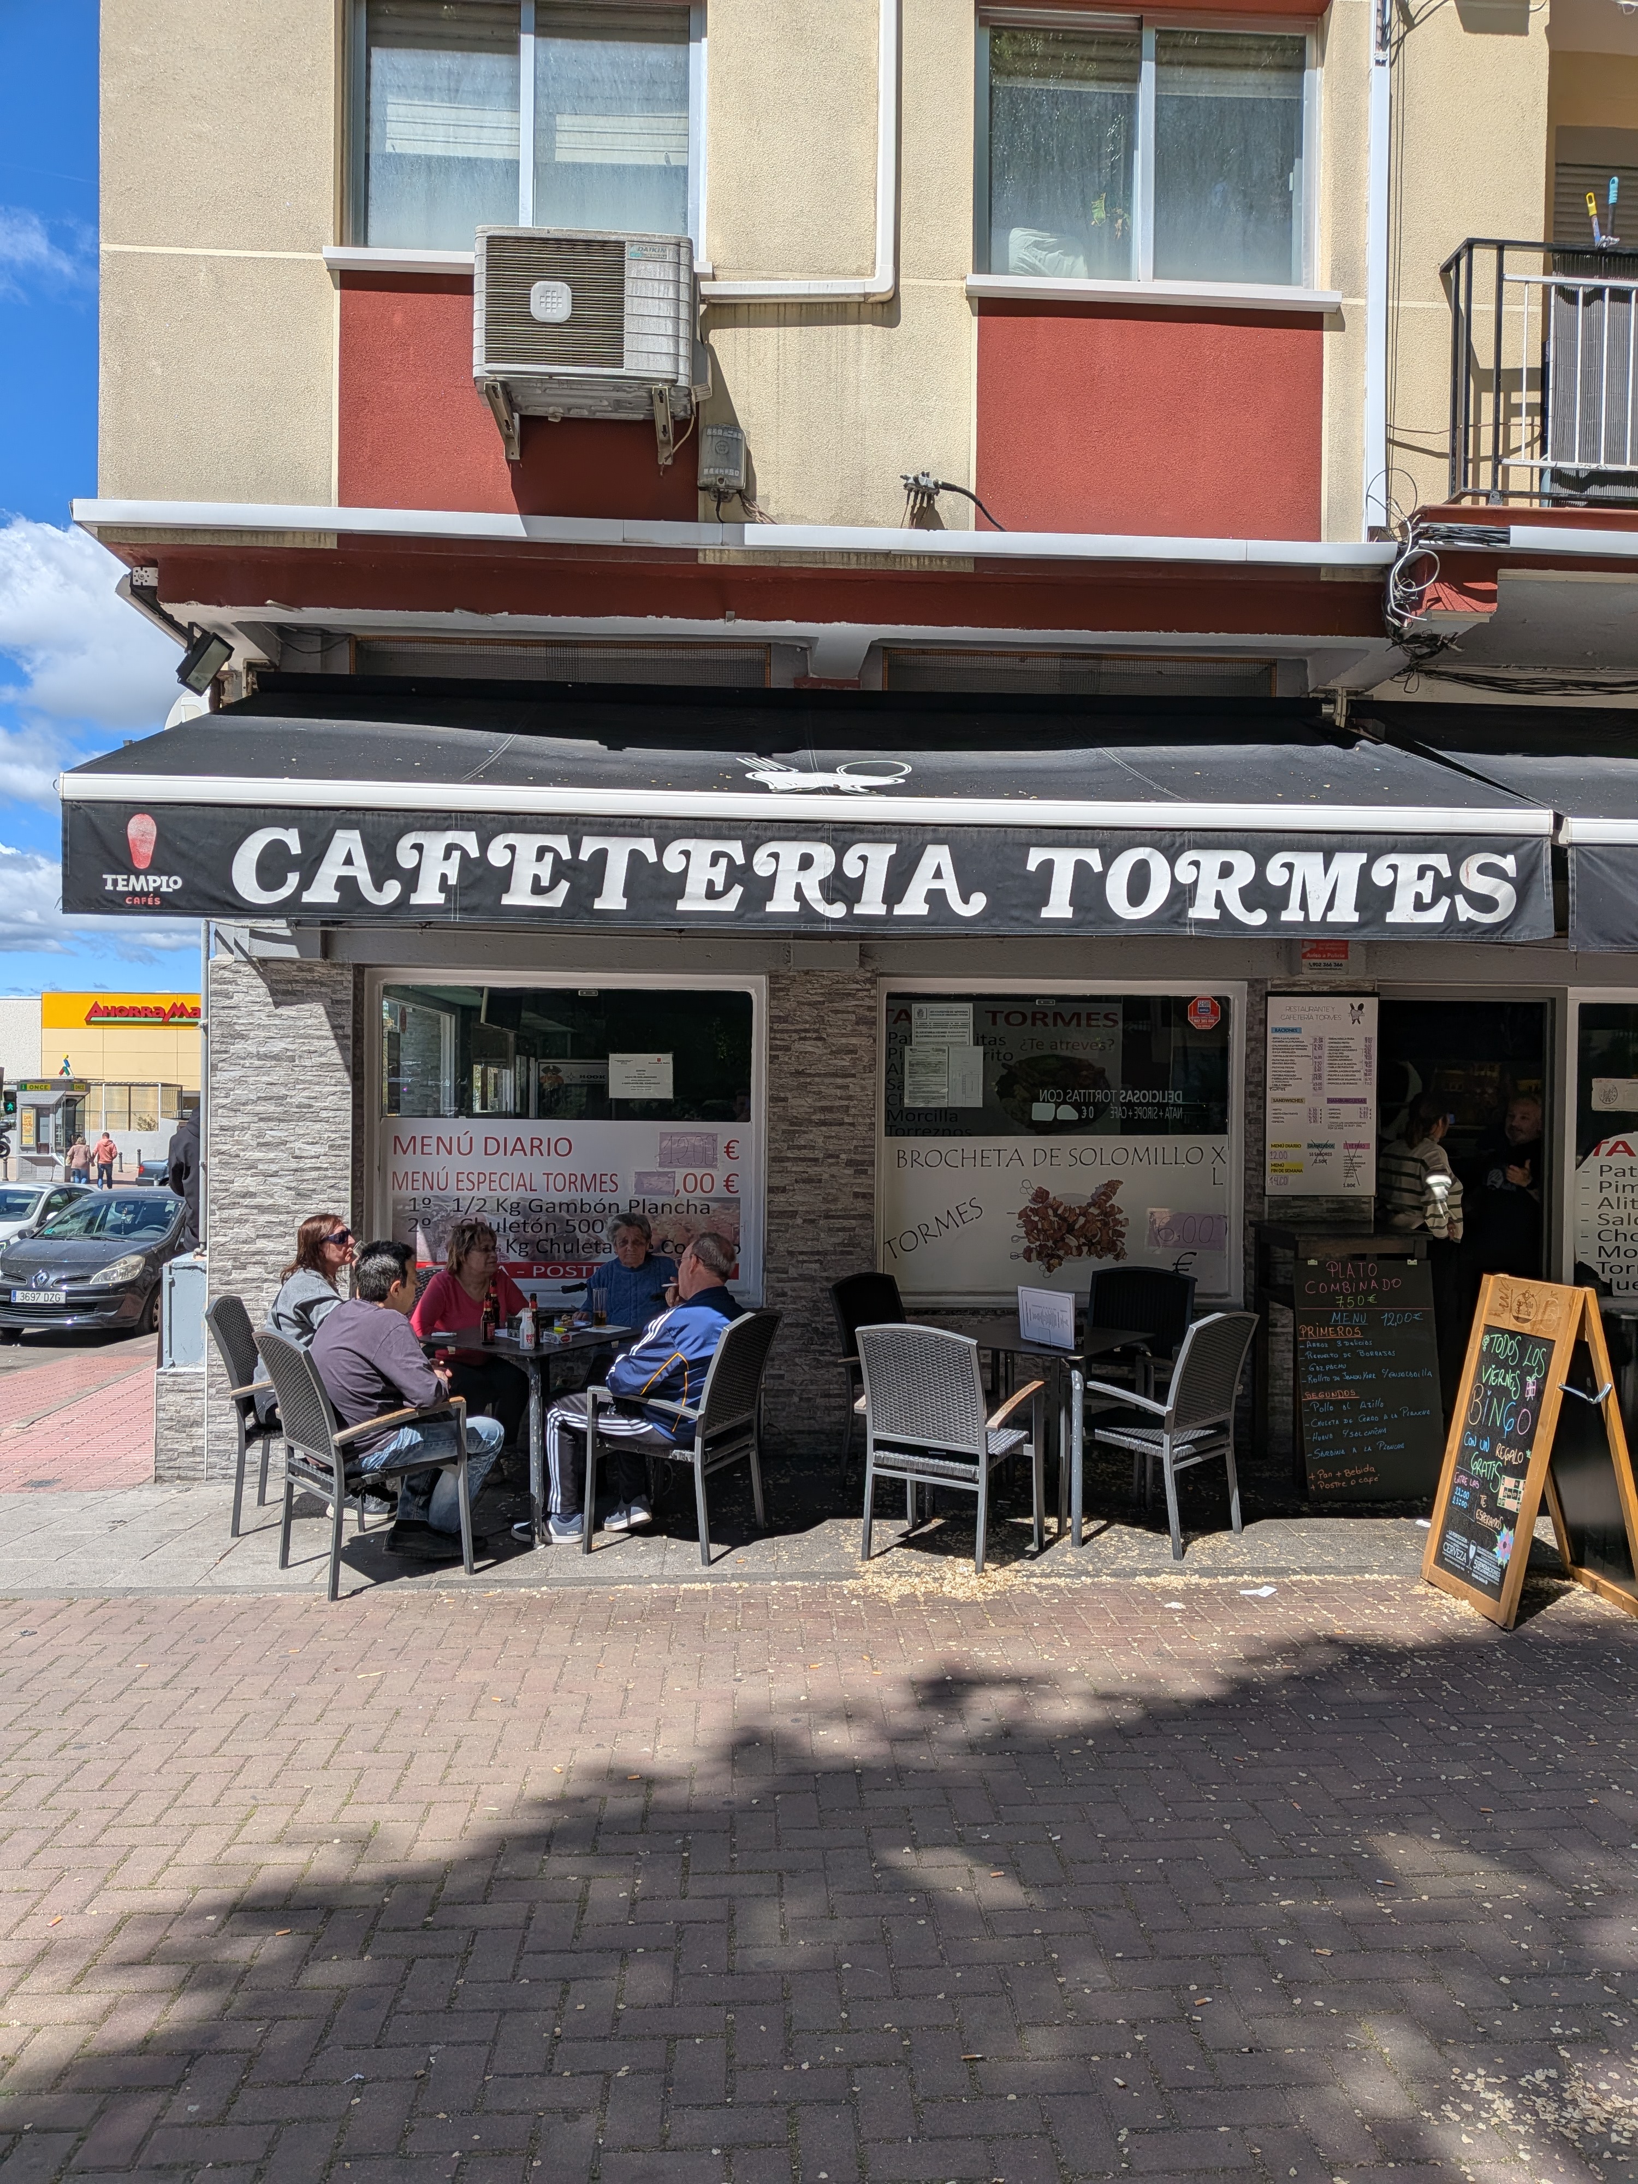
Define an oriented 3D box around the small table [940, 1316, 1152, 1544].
[{"bbox_3d":[0.895,1.351,6.145,0.660,0.720,0.660,1,1,33],"label":"small table"}]

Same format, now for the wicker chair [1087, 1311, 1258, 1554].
[{"bbox_3d":[1.347,1.277,5.889,0.575,0.880,0.585,0,1,-44],"label":"wicker chair"}]

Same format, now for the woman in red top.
[{"bbox_3d":[-1.451,1.117,6.262,0.550,1.160,0.750,0,1,-39],"label":"woman in red top"}]

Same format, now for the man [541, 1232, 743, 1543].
[{"bbox_3d":[-0.710,1.151,6.064,0.830,1.235,0.540,1,1,18],"label":"man"}]

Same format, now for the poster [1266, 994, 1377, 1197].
[{"bbox_3d":[2.367,0.012,7.152,0.542,0.965,0.030,1,1,-3],"label":"poster"}]

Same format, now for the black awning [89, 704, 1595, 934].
[{"bbox_3d":[-0.013,-1.103,5.491,4.520,1.210,1.900,1,0,-4],"label":"black awning"}]

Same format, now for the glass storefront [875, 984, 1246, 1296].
[{"bbox_3d":[1.104,0.260,6.954,1.640,1.440,0.040,1,0,-4],"label":"glass storefront"}]

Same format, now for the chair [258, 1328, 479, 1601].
[{"bbox_3d":[-1.625,1.253,5.351,0.585,0.880,0.575,0,1,-43],"label":"chair"}]

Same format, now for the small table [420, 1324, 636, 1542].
[{"bbox_3d":[-1.220,1.387,6.336,0.700,0.745,0.700,1,1,31],"label":"small table"}]

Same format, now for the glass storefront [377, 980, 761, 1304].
[{"bbox_3d":[-1.190,0.230,7.245,1.834,1.574,0.100,1,1,-3],"label":"glass storefront"}]

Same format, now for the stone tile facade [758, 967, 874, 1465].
[{"bbox_3d":[0.008,0.580,7.334,0.524,2.367,0.150,1,1,-3],"label":"stone tile facade"}]

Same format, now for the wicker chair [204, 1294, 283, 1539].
[{"bbox_3d":[-2.045,1.244,5.979,0.585,0.880,0.575,0,0,-11],"label":"wicker chair"}]

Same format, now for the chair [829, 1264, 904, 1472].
[{"bbox_3d":[0.412,1.304,6.762,0.600,0.935,0.570,1,1,32],"label":"chair"}]

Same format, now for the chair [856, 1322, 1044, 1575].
[{"bbox_3d":[0.474,1.271,5.598,0.575,0.880,0.585,1,1,30],"label":"chair"}]

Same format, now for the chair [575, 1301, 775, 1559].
[{"bbox_3d":[-0.505,1.304,5.992,0.600,0.935,0.570,1,1,20],"label":"chair"}]

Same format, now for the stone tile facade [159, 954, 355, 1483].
[{"bbox_3d":[-2.393,0.540,6.599,0.820,2.260,0.300,1,0,-4],"label":"stone tile facade"}]

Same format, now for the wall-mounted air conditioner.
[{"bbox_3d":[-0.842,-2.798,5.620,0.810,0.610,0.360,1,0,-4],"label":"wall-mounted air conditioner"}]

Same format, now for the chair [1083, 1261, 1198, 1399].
[{"bbox_3d":[1.357,1.313,6.852,0.570,0.935,0.600,1,1,30],"label":"chair"}]

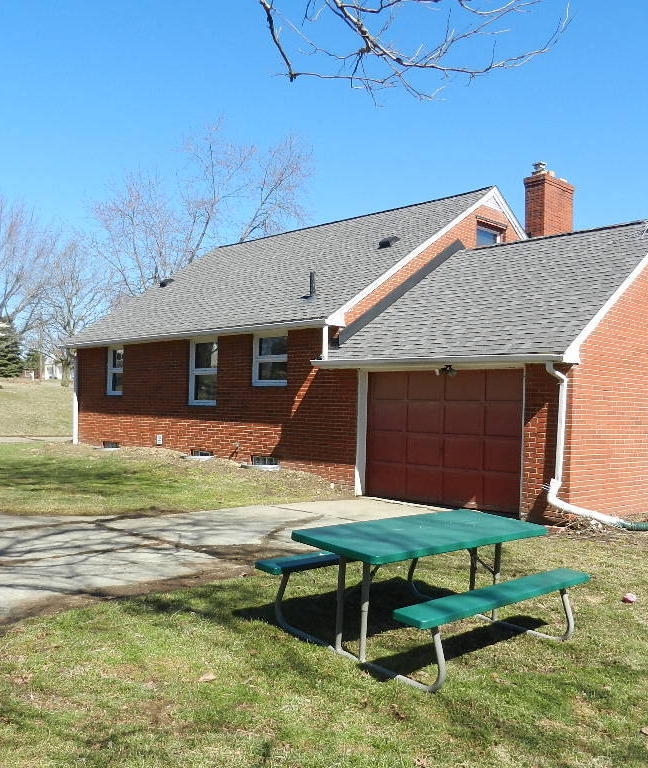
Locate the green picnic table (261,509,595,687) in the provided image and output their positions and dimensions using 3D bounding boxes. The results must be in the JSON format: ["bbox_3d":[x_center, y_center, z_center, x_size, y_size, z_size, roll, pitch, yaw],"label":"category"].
[{"bbox_3d":[0.703,1.378,5.112,1.840,0.752,1.480,3,0,-43],"label":"green picnic table"}]

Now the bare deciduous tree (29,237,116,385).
[{"bbox_3d":[-12.404,-3.485,35.873,4.381,7.205,4.162,2,-2,-19],"label":"bare deciduous tree"}]

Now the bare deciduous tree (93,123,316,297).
[{"bbox_3d":[-7.020,-7.133,40.740,12.308,14.748,11.693,2,-2,-9],"label":"bare deciduous tree"}]

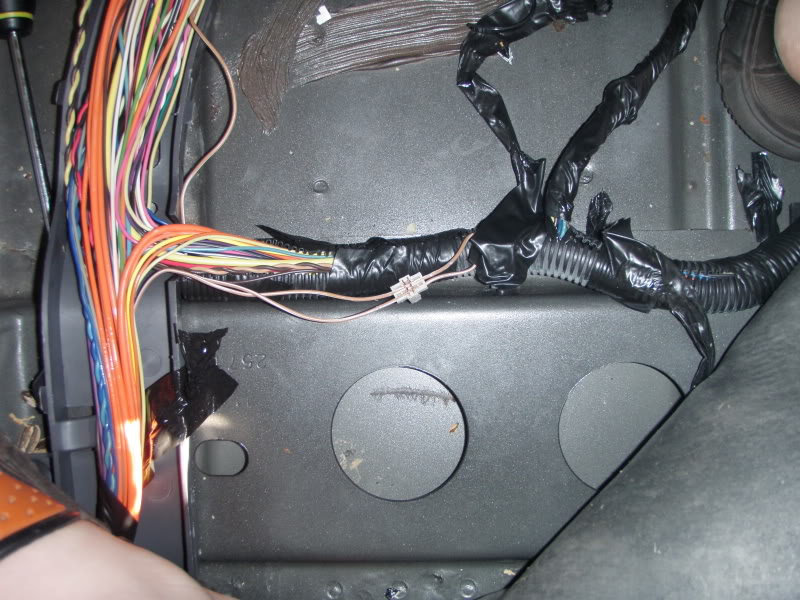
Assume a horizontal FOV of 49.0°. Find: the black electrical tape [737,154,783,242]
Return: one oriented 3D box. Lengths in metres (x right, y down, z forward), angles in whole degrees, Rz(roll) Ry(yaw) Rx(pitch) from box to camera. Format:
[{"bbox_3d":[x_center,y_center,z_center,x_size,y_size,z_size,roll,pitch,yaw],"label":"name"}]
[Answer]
[{"bbox_3d":[0.164,-0.047,0.400,0.020,0.015,0.042,0,84,0],"label":"black electrical tape"}]

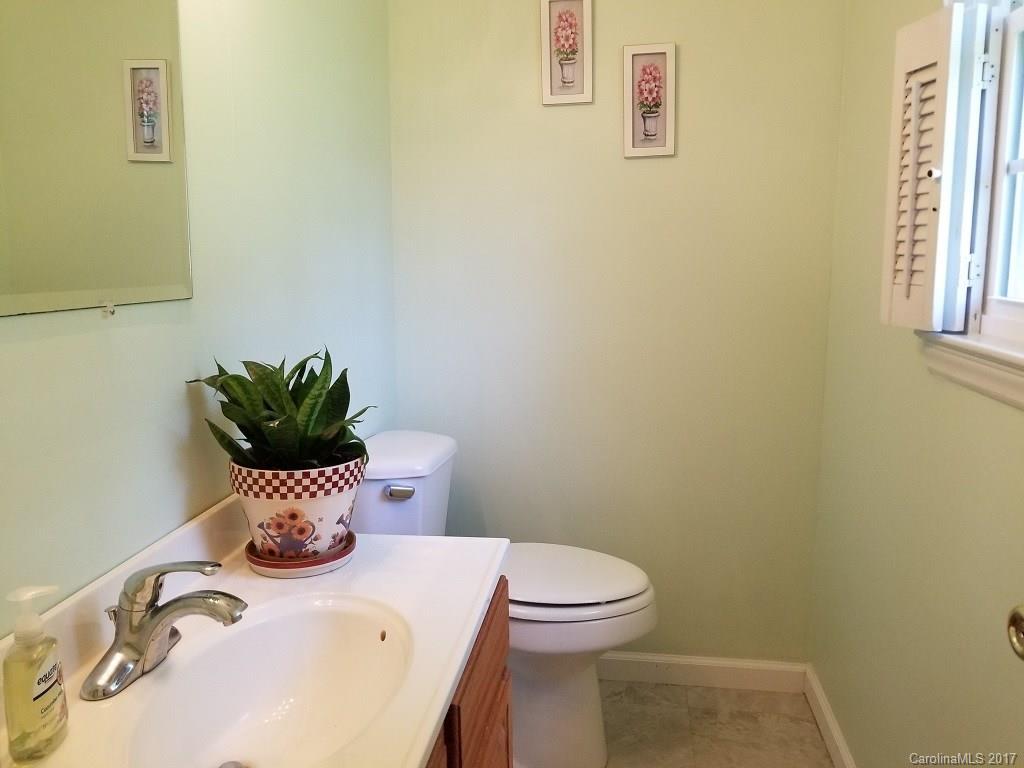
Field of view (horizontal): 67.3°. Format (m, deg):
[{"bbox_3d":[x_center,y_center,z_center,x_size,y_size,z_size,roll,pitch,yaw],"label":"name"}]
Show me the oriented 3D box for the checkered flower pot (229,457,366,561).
[{"bbox_3d":[-0.346,0.192,1.262,0.209,0.159,0.209,0,9,0],"label":"checkered flower pot"}]

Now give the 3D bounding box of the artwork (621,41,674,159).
[{"bbox_3d":[0.360,-0.741,2.018,0.130,0.281,0.015,1,9,8],"label":"artwork"}]

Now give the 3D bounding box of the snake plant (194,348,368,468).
[{"bbox_3d":[-0.363,0.035,1.216,0.270,0.183,0.260,1,9,8],"label":"snake plant"}]

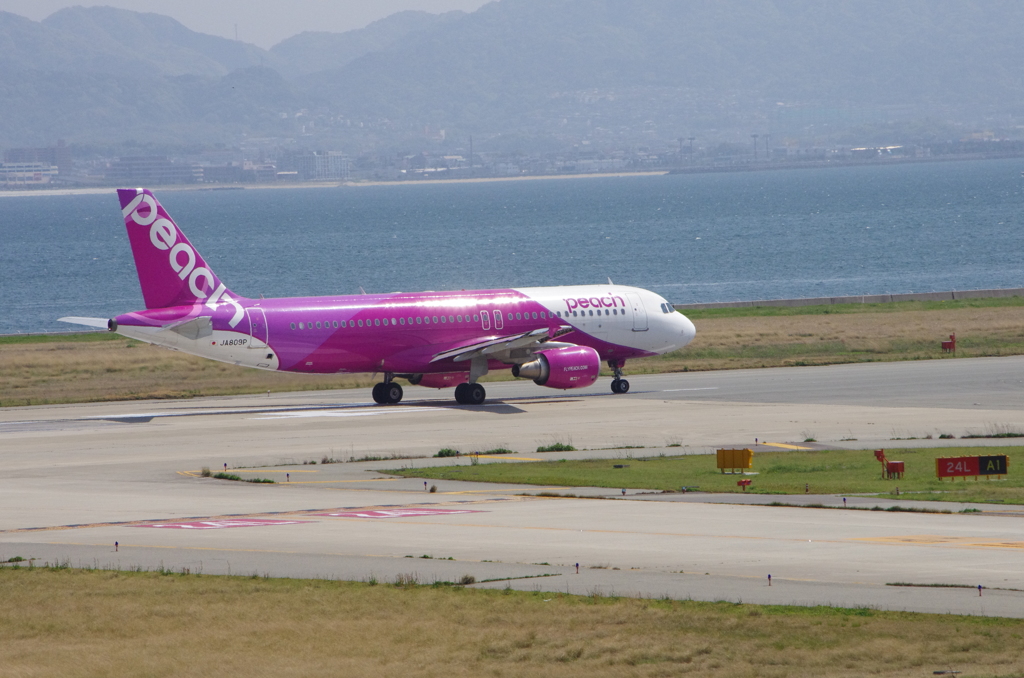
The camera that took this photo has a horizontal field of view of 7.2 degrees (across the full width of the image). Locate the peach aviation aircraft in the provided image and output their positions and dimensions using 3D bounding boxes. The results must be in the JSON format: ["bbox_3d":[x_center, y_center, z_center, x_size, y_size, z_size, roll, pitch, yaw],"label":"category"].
[{"bbox_3d":[-5.388,-2.414,424.744,37.570,11.760,34.100,-3,2,-36],"label":"peach aviation aircraft"}]

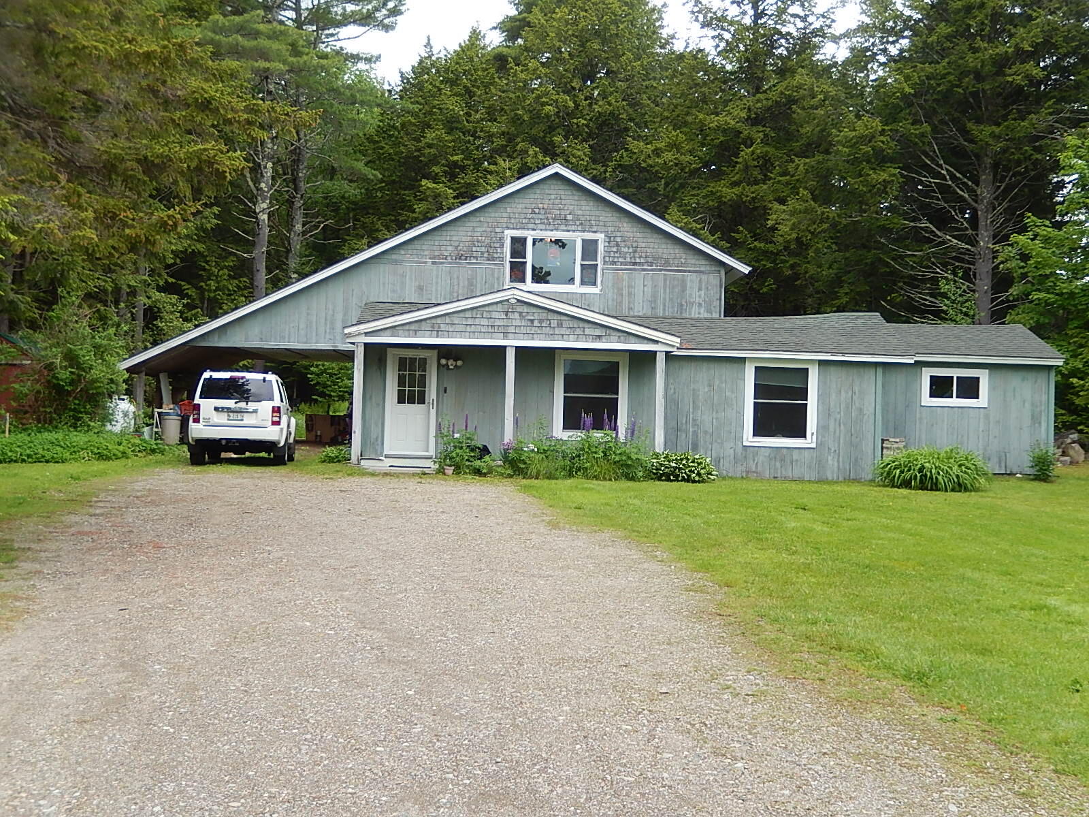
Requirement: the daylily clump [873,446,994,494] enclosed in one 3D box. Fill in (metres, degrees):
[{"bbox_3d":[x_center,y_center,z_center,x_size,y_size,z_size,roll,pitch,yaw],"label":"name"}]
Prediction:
[{"bbox_3d":[7.136,1.086,23.700,2.100,0.800,1.700,2,-1,-3],"label":"daylily clump"}]

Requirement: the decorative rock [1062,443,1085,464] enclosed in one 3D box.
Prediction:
[{"bbox_3d":[12.021,1.029,29.300,0.520,0.470,0.450,2,-1,-3],"label":"decorative rock"}]

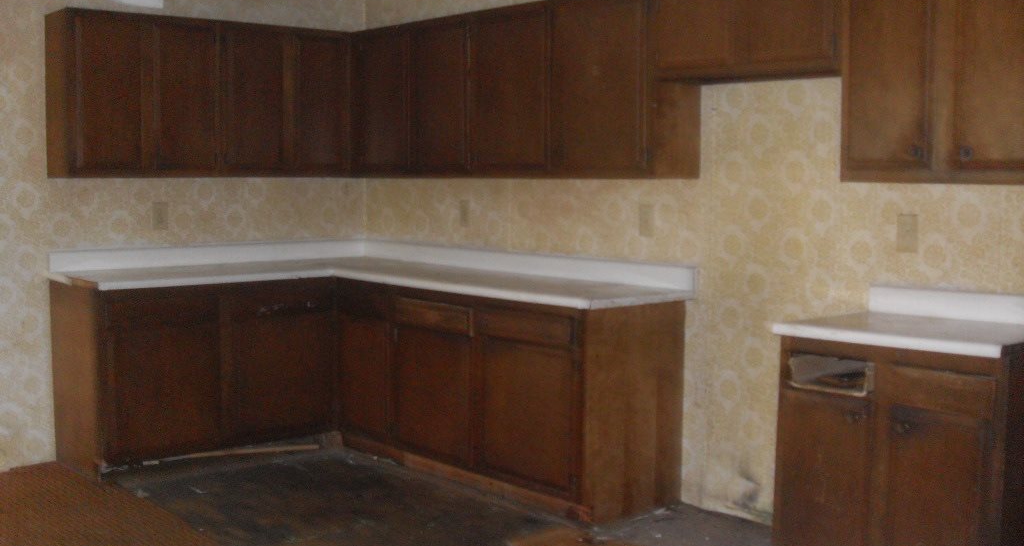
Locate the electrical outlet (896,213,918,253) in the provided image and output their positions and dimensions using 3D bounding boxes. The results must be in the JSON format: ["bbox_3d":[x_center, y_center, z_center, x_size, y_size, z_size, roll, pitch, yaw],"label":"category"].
[{"bbox_3d":[1.409,-0.140,3.898,0.010,0.128,0.076,-4,6,-42],"label":"electrical outlet"}]

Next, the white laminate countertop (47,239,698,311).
[{"bbox_3d":[-0.725,0.008,4.943,1.826,0.133,2.455,-4,6,-42],"label":"white laminate countertop"}]

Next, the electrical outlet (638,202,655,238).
[{"bbox_3d":[0.593,-0.232,4.811,0.010,0.130,0.078,-4,6,-42],"label":"electrical outlet"}]

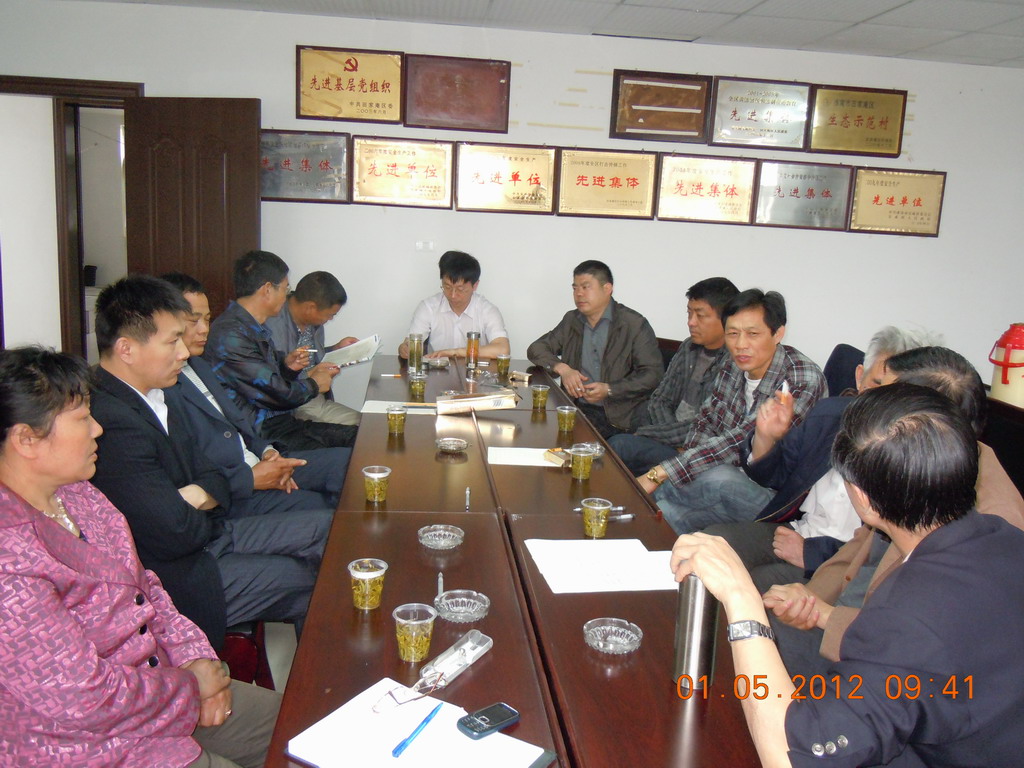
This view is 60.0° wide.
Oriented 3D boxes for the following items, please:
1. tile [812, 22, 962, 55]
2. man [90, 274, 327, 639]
[{"bbox_3d":[2.019,-1.881,4.853,0.610,0.016,0.610,1,10,-7],"label":"tile"},{"bbox_3d":[-0.662,0.410,2.063,0.780,1.290,0.550,1,10,-9],"label":"man"}]

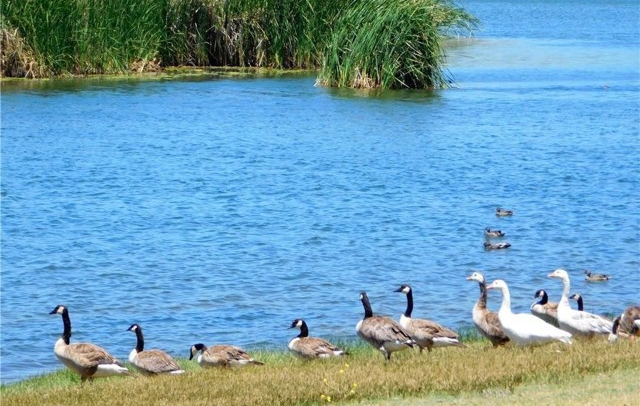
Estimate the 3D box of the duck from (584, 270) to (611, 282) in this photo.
[{"bbox_3d":[4.578,1.192,61.550,0.450,0.195,0.180,0,4,0],"label":"duck"}]

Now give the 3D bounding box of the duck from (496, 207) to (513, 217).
[{"bbox_3d":[3.847,0.194,77.740,0.380,0.170,0.175,0,4,0],"label":"duck"}]

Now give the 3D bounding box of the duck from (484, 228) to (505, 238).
[{"bbox_3d":[3.363,0.563,71.770,0.400,0.180,0.175,0,4,0],"label":"duck"}]

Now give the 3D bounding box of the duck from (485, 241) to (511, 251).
[{"bbox_3d":[3.245,0.794,68.200,0.480,0.160,0.180,0,4,0],"label":"duck"}]

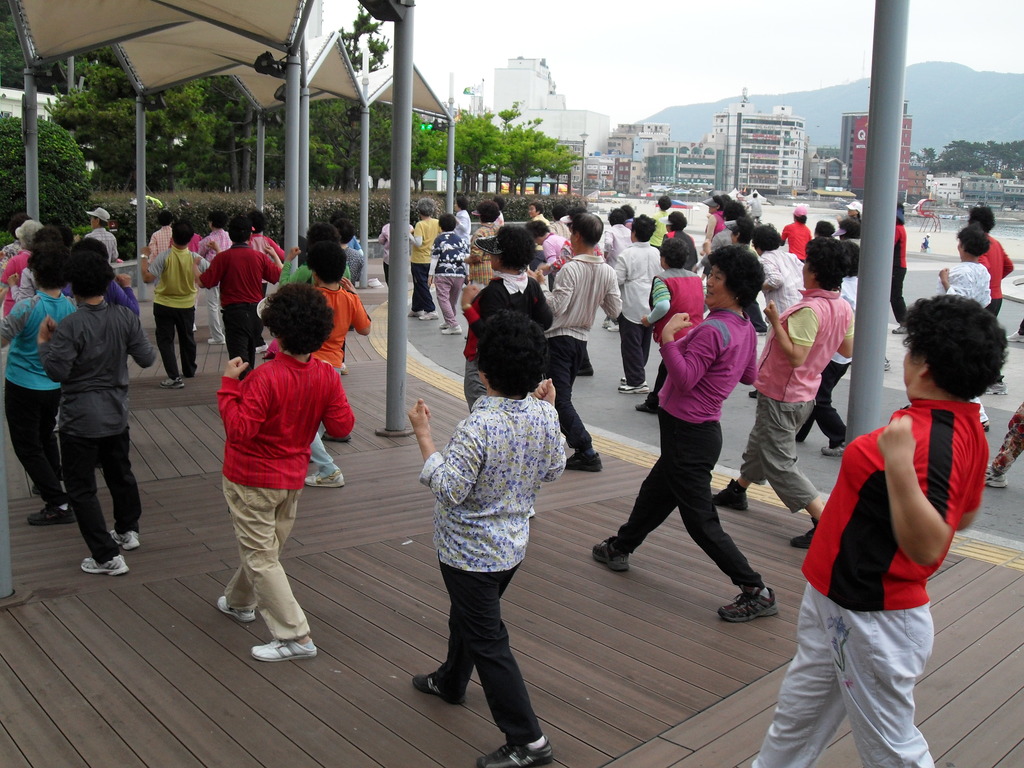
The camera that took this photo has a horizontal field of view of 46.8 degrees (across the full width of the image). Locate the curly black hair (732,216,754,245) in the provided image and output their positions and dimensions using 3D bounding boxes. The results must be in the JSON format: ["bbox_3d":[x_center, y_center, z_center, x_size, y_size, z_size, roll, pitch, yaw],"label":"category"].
[{"bbox_3d":[2.445,-1.611,12.500,0.240,0.280,0.230,7,11,30],"label":"curly black hair"}]

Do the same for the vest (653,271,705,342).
[{"bbox_3d":[1.330,-0.601,9.426,0.380,0.600,0.270,-3,11,-26],"label":"vest"}]

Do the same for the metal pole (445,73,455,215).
[{"bbox_3d":[-1.340,-4.472,25.061,0.160,4.130,0.160,1,10,0],"label":"metal pole"}]

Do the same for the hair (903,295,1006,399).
[{"bbox_3d":[1.169,-0.099,3.120,0.240,0.270,0.255,-5,12,-32],"label":"hair"}]

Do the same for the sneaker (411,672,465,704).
[{"bbox_3d":[-0.276,1.119,4.360,0.255,0.100,0.095,9,13,38],"label":"sneaker"}]

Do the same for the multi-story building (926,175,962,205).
[{"bbox_3d":[142.546,-64.105,390.000,10.000,9.500,9.000,1,9,0],"label":"multi-story building"}]

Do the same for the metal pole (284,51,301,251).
[{"bbox_3d":[-2.318,-1.886,12.557,0.150,3.180,0.150,1,9,0],"label":"metal pole"}]

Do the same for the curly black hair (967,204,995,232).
[{"bbox_3d":[3.939,-1.387,9.950,0.225,0.245,0.240,-3,10,-20],"label":"curly black hair"}]

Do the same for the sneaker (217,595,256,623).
[{"bbox_3d":[-1.176,0.958,5.050,0.250,0.100,0.095,9,12,39],"label":"sneaker"}]

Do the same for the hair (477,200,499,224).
[{"bbox_3d":[-0.270,-1.971,13.600,0.250,0.250,0.240,8,11,34],"label":"hair"}]

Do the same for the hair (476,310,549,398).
[{"bbox_3d":[0.002,-0.096,3.830,0.225,0.270,0.240,-3,11,-25],"label":"hair"}]

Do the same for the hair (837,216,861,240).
[{"bbox_3d":[2.946,-1.345,10.300,0.240,0.220,0.225,9,13,39],"label":"hair"}]

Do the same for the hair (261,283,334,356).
[{"bbox_3d":[-0.836,-0.250,4.620,0.265,0.280,0.265,-3,11,-28],"label":"hair"}]

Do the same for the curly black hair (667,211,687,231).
[{"bbox_3d":[1.790,-1.779,12.879,0.220,0.220,0.210,6,11,25],"label":"curly black hair"}]

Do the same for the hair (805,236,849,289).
[{"bbox_3d":[1.700,-0.649,6.376,0.250,0.280,0.250,7,12,31],"label":"hair"}]

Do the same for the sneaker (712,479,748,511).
[{"bbox_3d":[1.279,0.666,6.956,0.250,0.140,0.100,5,10,22],"label":"sneaker"}]

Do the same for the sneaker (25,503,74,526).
[{"bbox_3d":[-2.503,0.713,6.422,0.260,0.105,0.097,1,10,-4],"label":"sneaker"}]

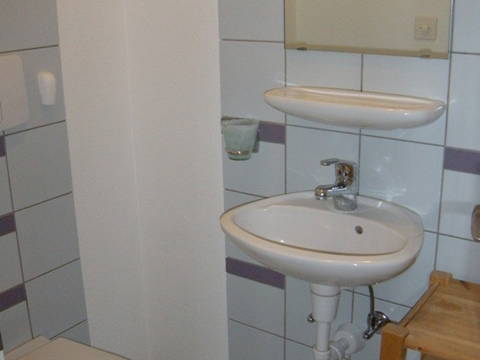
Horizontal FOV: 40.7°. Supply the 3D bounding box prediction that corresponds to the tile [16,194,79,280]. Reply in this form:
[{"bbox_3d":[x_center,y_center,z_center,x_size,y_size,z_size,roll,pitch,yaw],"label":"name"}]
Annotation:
[{"bbox_3d":[-0.512,0.154,1.739,0.012,0.198,0.198,11,21,33],"label":"tile"}]

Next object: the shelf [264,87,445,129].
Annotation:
[{"bbox_3d":[0.236,-0.144,1.394,0.404,0.072,0.157,11,22,34],"label":"shelf"}]

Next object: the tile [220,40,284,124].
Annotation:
[{"bbox_3d":[0.033,-0.248,1.634,0.198,0.200,0.012,11,21,33],"label":"tile"}]

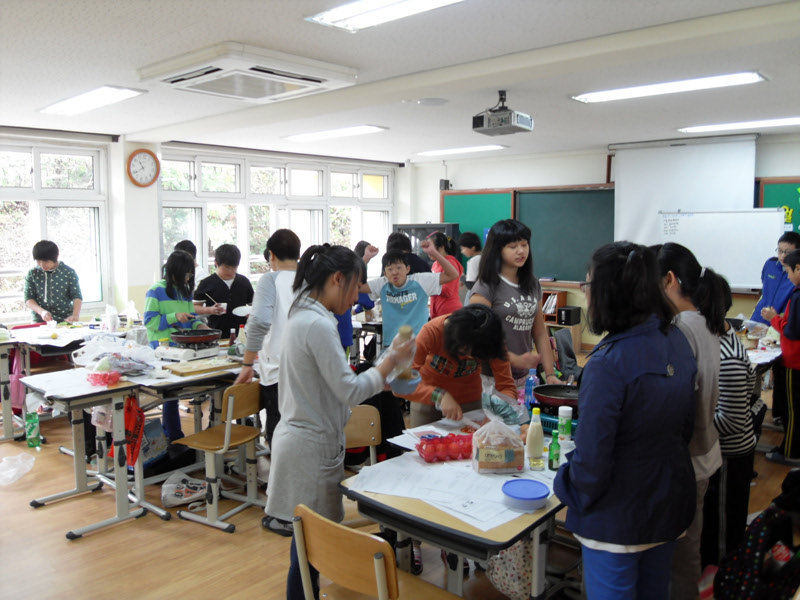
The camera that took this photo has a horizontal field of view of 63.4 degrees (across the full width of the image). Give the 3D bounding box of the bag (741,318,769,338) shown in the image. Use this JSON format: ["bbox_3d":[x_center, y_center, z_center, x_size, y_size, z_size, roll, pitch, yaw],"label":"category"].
[{"bbox_3d":[2.610,0.213,4.750,0.200,0.140,0.180,4,8,27],"label":"bag"}]

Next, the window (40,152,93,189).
[{"bbox_3d":[-3.608,-1.384,7.023,0.060,0.400,0.560,7,10,42],"label":"window"}]

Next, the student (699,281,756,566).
[{"bbox_3d":[1.470,0.551,2.950,0.290,1.370,0.400,6,9,39],"label":"student"}]

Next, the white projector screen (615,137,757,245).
[{"bbox_3d":[2.910,-1.080,6.750,1.440,1.150,0.080,6,9,39],"label":"white projector screen"}]

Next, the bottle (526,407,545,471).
[{"bbox_3d":[0.499,0.504,2.368,0.065,0.234,0.065,0,7,0],"label":"bottle"}]

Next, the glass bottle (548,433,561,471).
[{"bbox_3d":[0.568,0.550,2.371,0.045,0.143,0.045,0,7,0],"label":"glass bottle"}]

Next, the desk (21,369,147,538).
[{"bbox_3d":[-1.817,0.835,3.693,0.640,0.742,0.445,7,9,43],"label":"desk"}]

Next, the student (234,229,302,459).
[{"bbox_3d":[-0.640,0.421,3.380,0.460,1.530,0.330,-5,9,-37],"label":"student"}]

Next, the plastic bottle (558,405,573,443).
[{"bbox_3d":[0.690,0.507,2.697,0.057,0.150,0.057,0,7,0],"label":"plastic bottle"}]

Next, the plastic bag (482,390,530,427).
[{"bbox_3d":[0.391,0.402,2.420,0.180,0.150,0.120,1,7,9],"label":"plastic bag"}]

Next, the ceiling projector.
[{"bbox_3d":[0.755,-1.397,4.782,0.340,0.290,0.280,6,9,39],"label":"ceiling projector"}]

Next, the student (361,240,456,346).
[{"bbox_3d":[0.055,0.348,4.200,0.620,1.470,0.360,1,7,12],"label":"student"}]

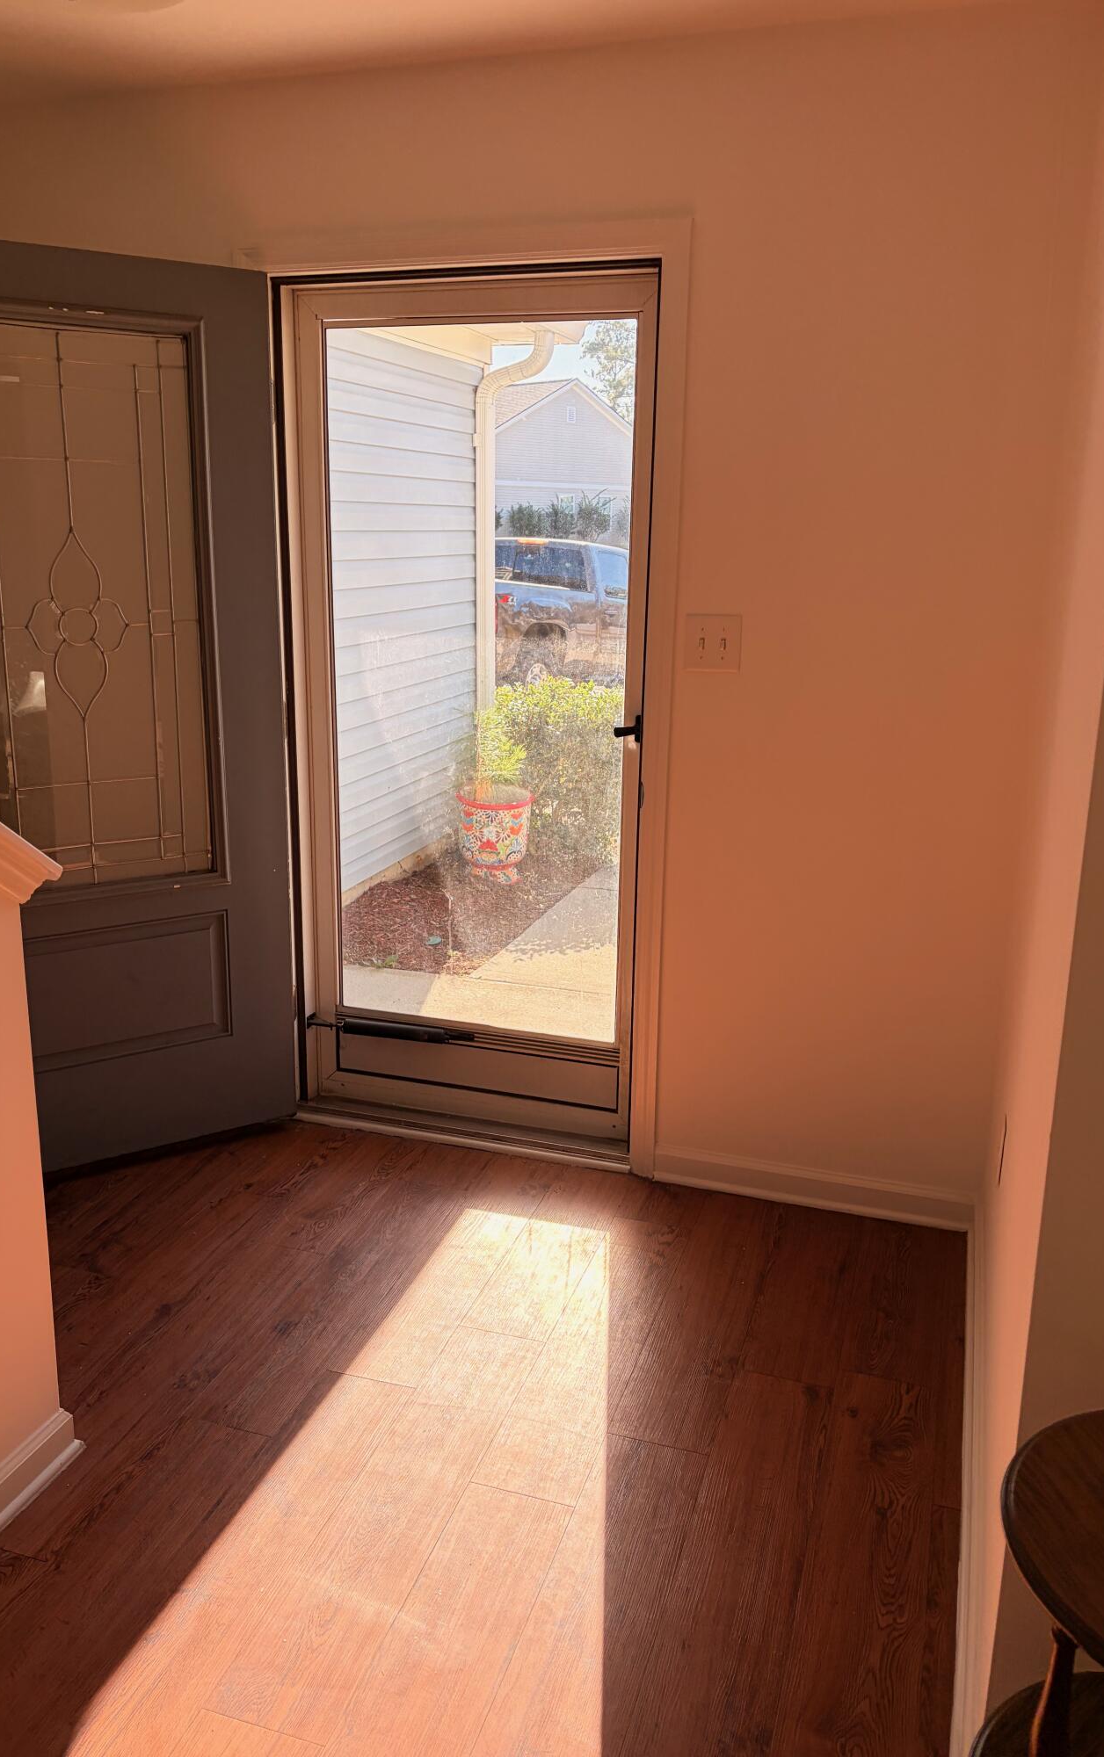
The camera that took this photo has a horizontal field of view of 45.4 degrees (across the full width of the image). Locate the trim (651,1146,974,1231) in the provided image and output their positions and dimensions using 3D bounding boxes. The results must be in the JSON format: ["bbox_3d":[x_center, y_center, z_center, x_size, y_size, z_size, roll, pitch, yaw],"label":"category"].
[{"bbox_3d":[0.597,0.719,3.065,0.736,0.090,0.026,6,15,17],"label":"trim"}]

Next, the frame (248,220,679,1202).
[{"bbox_3d":[-0.206,-0.355,3.120,1.021,2.116,0.120,6,15,17],"label":"frame"}]

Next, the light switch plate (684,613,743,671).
[{"bbox_3d":[0.348,-0.507,2.842,0.120,0.120,0.012,6,15,17],"label":"light switch plate"}]

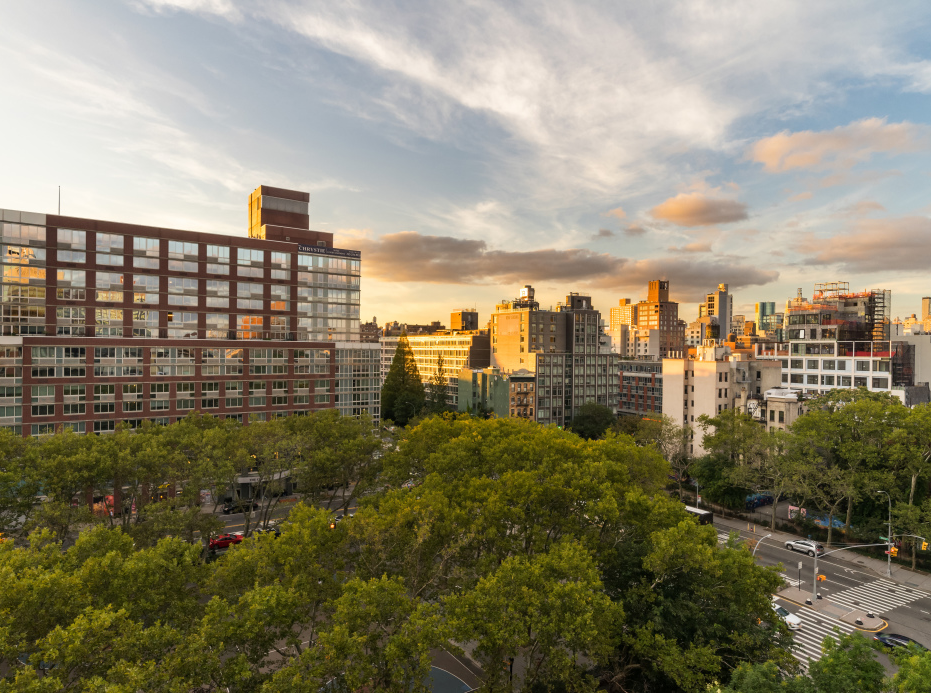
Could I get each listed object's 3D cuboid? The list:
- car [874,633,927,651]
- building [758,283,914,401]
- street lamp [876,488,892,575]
[{"bbox_3d":[39.832,27.416,49.154,1.850,1.500,4.750,1,0,-29],"label":"car"},{"bbox_3d":[84.846,7.410,126.644,12.500,41.500,28.410,1,0,-29],"label":"building"},{"bbox_3d":[51.252,23.175,67.003,2.900,10.400,0.450,1,0,-28],"label":"street lamp"}]

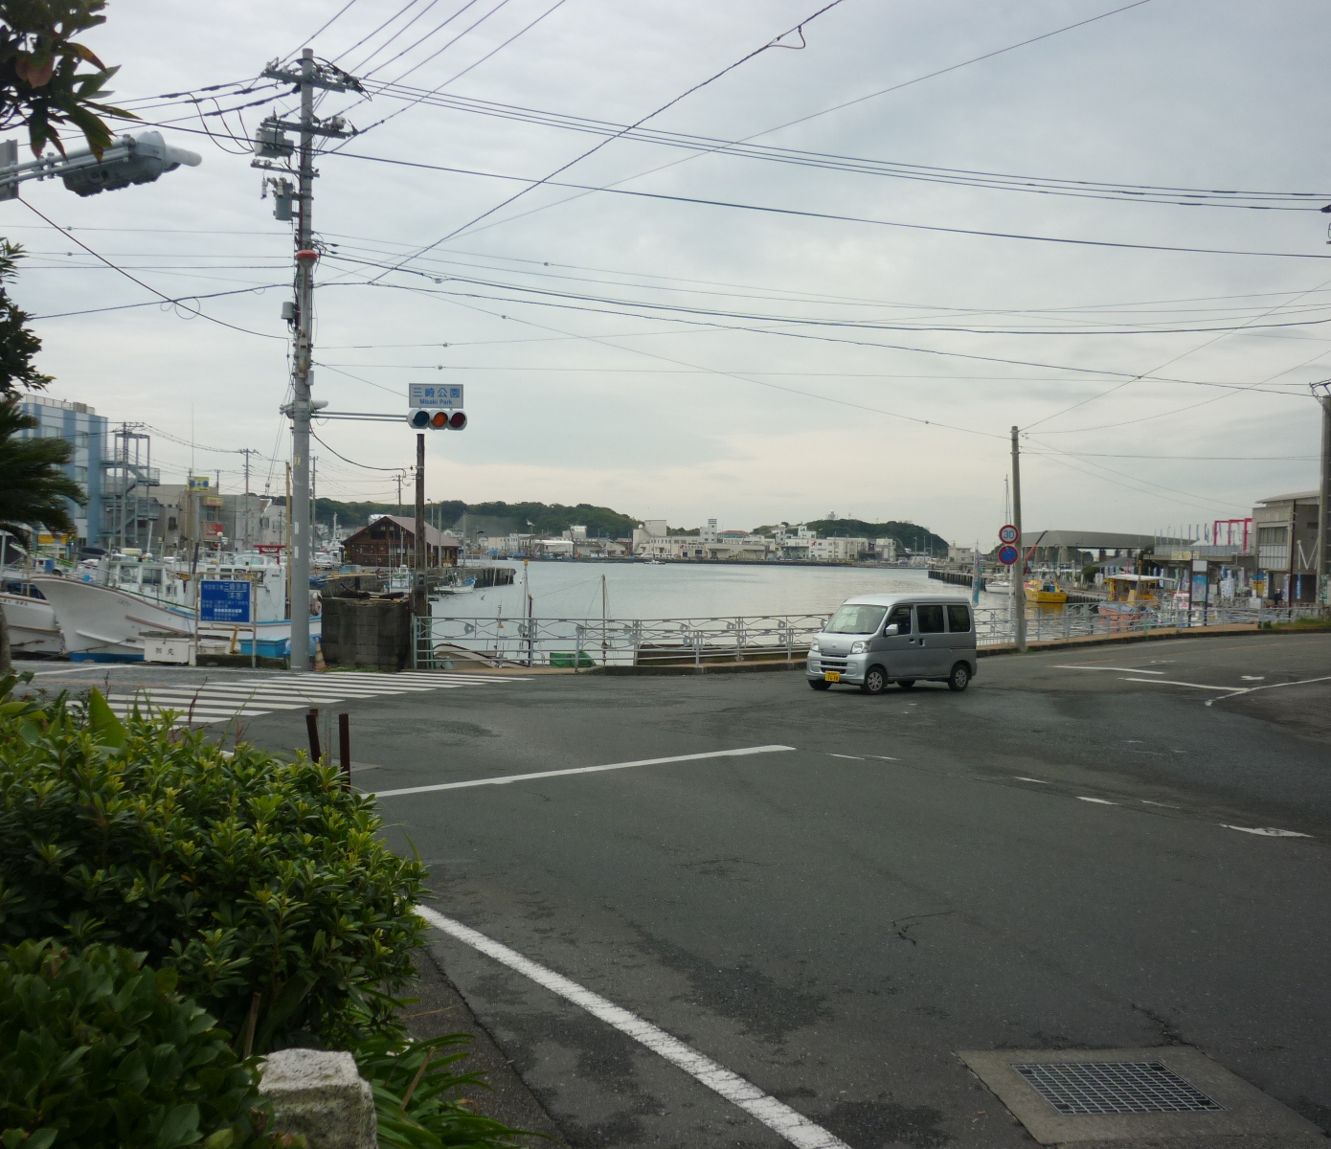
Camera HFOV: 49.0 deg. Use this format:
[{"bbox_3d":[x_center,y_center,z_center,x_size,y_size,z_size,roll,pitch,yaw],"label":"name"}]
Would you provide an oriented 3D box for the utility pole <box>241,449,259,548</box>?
[{"bbox_3d":[-41.929,-6.723,146.870,1.900,11.813,0.500,1,1,-6],"label":"utility pole"}]

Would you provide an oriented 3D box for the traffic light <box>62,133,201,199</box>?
[{"bbox_3d":[-4.715,-3.618,12.900,1.250,0.450,0.480,2,2,35],"label":"traffic light"}]

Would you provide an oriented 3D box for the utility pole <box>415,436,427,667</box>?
[{"bbox_3d":[-5.481,-0.519,32.743,0.240,5.205,0.240,0,1,0],"label":"utility pole"}]

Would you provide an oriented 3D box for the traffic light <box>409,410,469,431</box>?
[{"bbox_3d":[-5.024,-3.415,32.300,1.250,0.450,0.400,1,1,-15],"label":"traffic light"}]

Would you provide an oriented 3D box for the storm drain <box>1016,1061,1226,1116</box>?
[{"bbox_3d":[1.655,1.915,5.380,0.600,0.050,0.510,1,1,-6],"label":"storm drain"}]

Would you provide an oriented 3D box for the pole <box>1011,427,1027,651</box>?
[{"bbox_3d":[10.765,-1.081,44.424,0.300,6.870,0.300,-2,1,0],"label":"pole"}]

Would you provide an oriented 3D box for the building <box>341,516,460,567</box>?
[{"bbox_3d":[-29.200,-3.600,162.500,10.000,5.300,11.000,1,1,7],"label":"building"}]

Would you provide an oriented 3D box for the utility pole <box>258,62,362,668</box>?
[{"bbox_3d":[-7.805,-4.659,31.800,2.000,13.454,1.000,0,2,-37],"label":"utility pole"}]

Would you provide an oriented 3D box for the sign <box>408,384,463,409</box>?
[{"bbox_3d":[-5.058,-3.954,32.400,1.220,0.550,0.060,1,1,-15],"label":"sign"}]

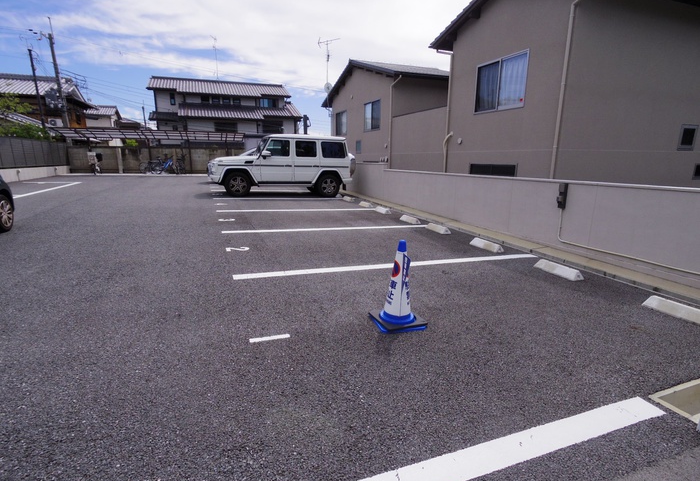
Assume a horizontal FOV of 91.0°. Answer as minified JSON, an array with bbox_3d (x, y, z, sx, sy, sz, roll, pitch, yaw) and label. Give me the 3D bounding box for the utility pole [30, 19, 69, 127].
[{"bbox_3d":[-20.603,-9.877,24.108,1.400,10.282,0.700,-4,14,-20],"label":"utility pole"}]

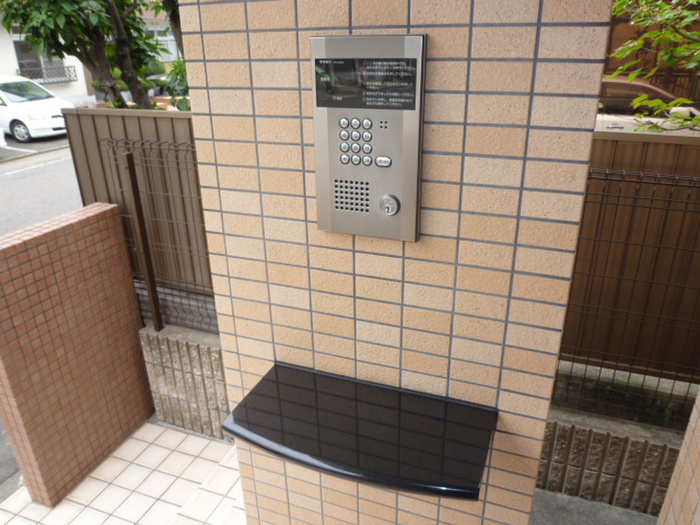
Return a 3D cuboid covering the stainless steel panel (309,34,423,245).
[{"bbox_3d":[0.031,-0.209,0.884,0.194,0.345,0.024,8,24,20],"label":"stainless steel panel"}]

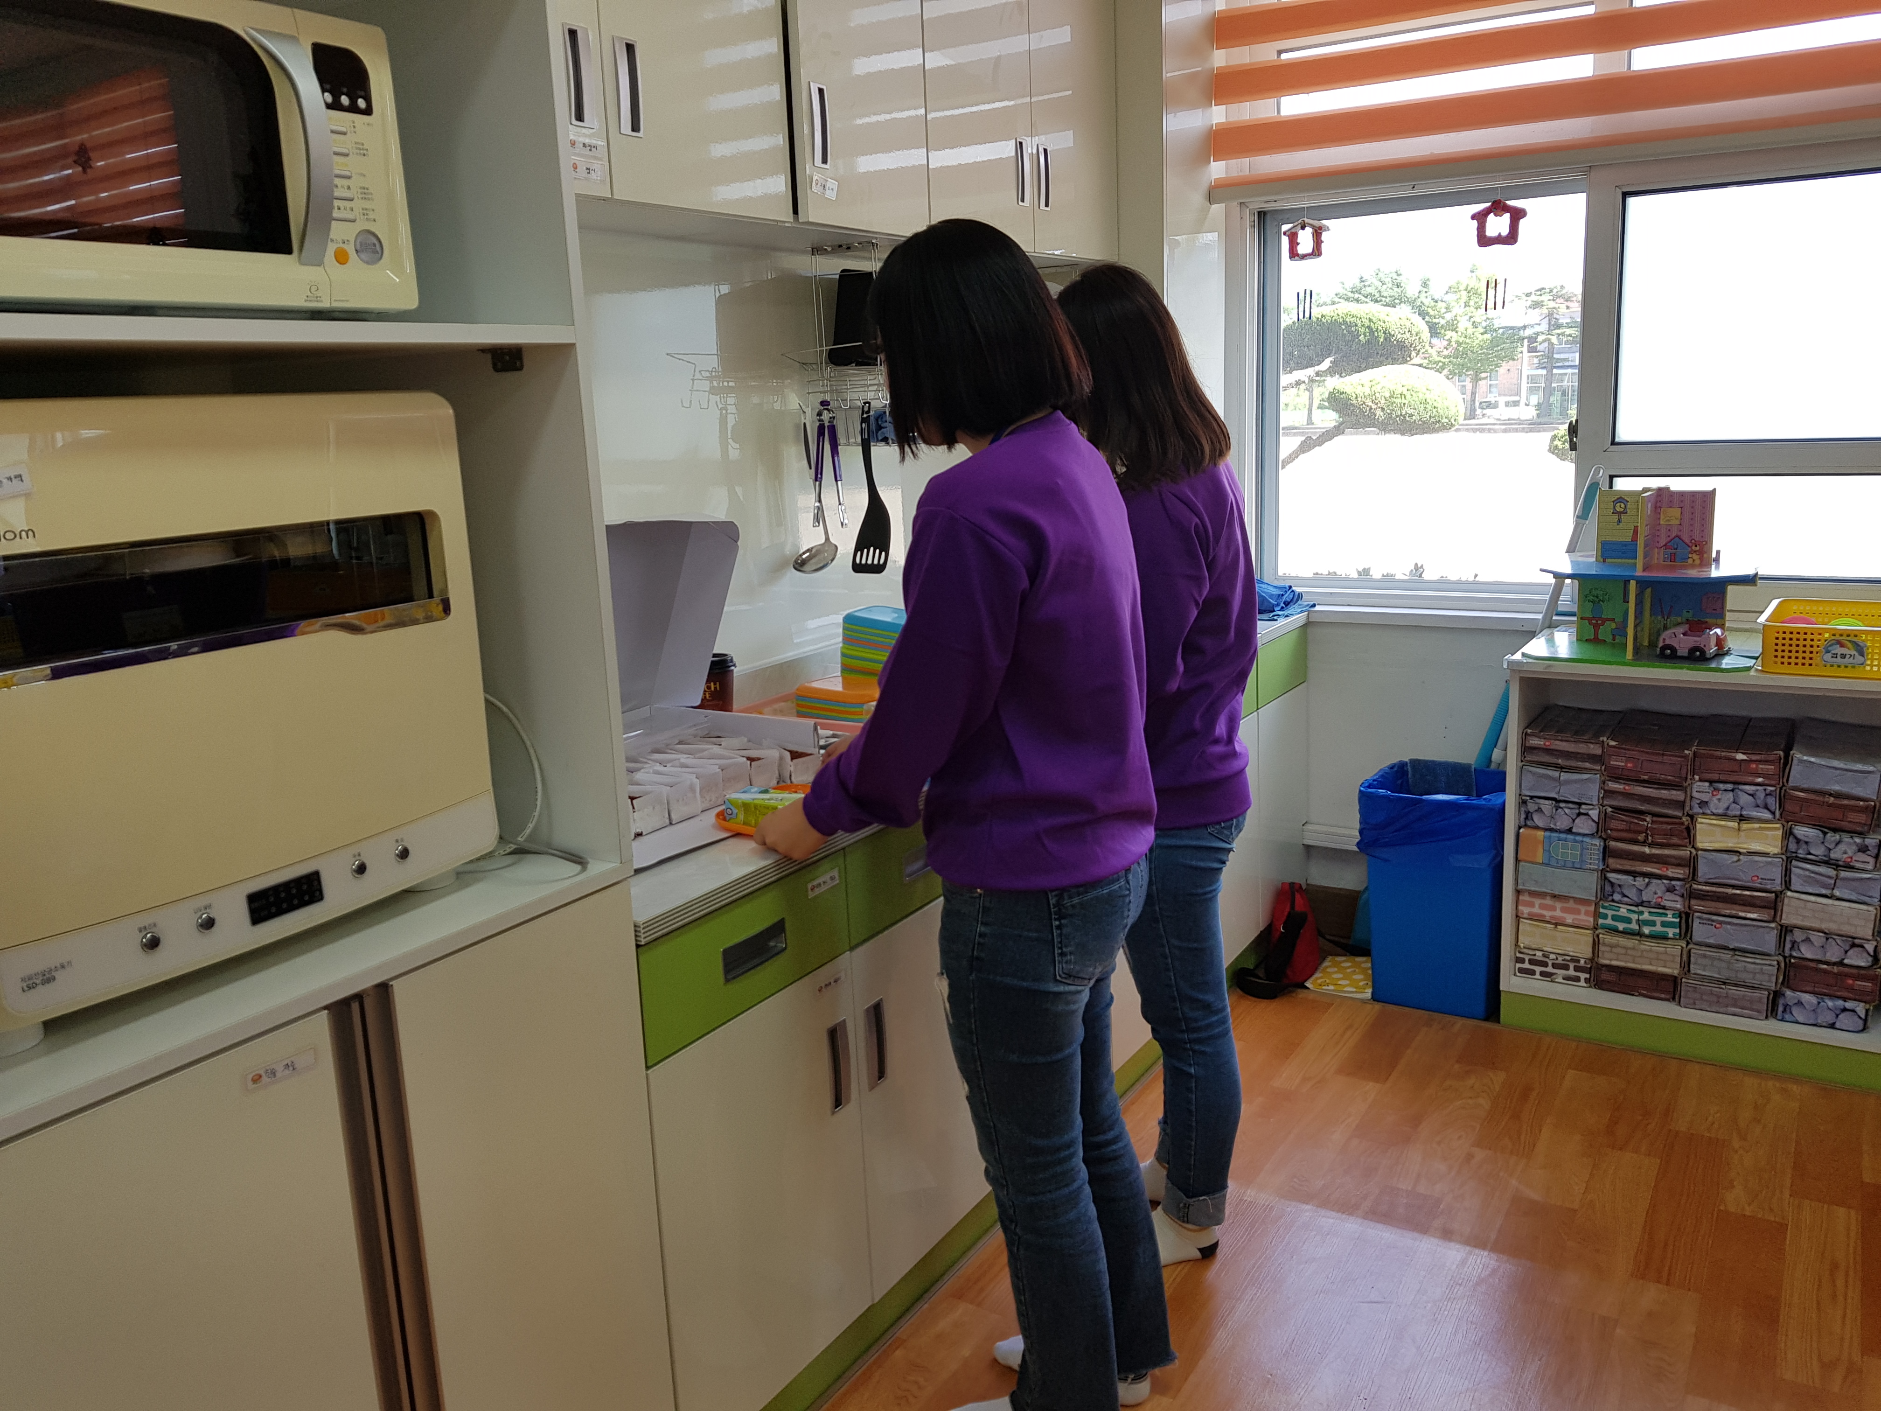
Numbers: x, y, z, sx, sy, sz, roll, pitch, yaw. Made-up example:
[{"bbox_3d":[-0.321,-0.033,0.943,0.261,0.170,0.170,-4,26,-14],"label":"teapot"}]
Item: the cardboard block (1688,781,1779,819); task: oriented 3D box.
[{"bbox_3d":[1.629,0.156,2.879,0.152,0.066,0.300,5,14,32],"label":"cardboard block"}]

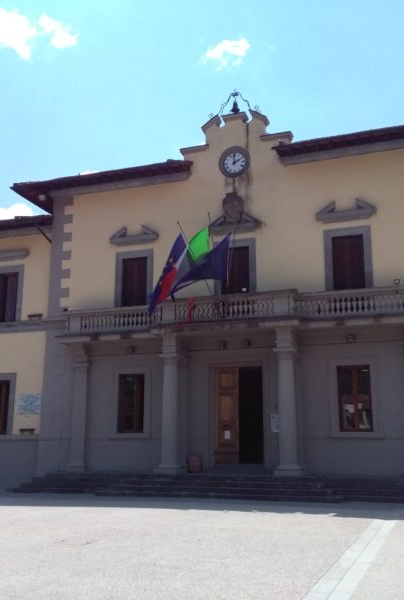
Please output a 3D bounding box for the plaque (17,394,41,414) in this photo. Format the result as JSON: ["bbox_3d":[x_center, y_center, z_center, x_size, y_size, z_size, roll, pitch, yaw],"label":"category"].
[{"bbox_3d":[-7.353,4.441,27.547,1.069,0.813,0.040,-4,-14,19],"label":"plaque"}]

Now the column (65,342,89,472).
[{"bbox_3d":[-4.908,4.293,25.999,0.798,5.070,0.550,-4,-14,19],"label":"column"}]

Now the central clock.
[{"bbox_3d":[1.211,-5.178,24.179,1.238,1.238,0.160,-4,-13,18],"label":"central clock"}]

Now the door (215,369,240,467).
[{"bbox_3d":[0.943,4.333,24.422,0.951,3.606,0.100,-4,-14,19],"label":"door"}]

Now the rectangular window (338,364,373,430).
[{"bbox_3d":[5.237,3.366,22.101,1.105,2.231,0.200,-4,-14,19],"label":"rectangular window"}]

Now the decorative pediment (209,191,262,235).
[{"bbox_3d":[1.352,-3.508,25.803,2.157,1.657,0.320,-4,-14,19],"label":"decorative pediment"}]

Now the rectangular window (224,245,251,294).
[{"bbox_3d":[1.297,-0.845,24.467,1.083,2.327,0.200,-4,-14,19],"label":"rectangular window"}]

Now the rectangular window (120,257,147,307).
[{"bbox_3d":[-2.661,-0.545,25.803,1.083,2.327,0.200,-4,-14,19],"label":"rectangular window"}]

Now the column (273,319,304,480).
[{"bbox_3d":[2.880,3.304,21.632,0.795,5.031,0.794,-4,-14,19],"label":"column"}]

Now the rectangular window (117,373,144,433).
[{"bbox_3d":[-2.674,3.964,24.771,1.076,2.231,0.200,-4,-14,19],"label":"rectangular window"}]

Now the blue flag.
[{"bbox_3d":[-0.042,-1.308,22.128,2.202,1.725,0.567,-4,-14,19],"label":"blue flag"}]

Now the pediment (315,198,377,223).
[{"bbox_3d":[5.207,-3.226,23.421,2.156,0.749,0.220,-4,-14,19],"label":"pediment"}]

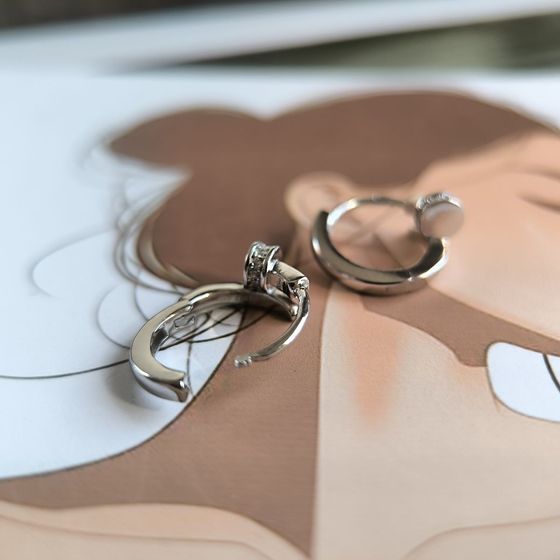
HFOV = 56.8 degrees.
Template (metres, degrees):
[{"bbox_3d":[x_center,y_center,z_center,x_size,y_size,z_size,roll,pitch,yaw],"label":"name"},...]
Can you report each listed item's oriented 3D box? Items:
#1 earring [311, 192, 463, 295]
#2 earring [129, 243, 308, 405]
[{"bbox_3d":[0.014,-0.006,0.068,0.019,0.005,0.016,-12,43,-13],"label":"earring"},{"bbox_3d":[-0.006,0.004,0.056,0.020,0.006,0.011,-29,50,-29],"label":"earring"}]

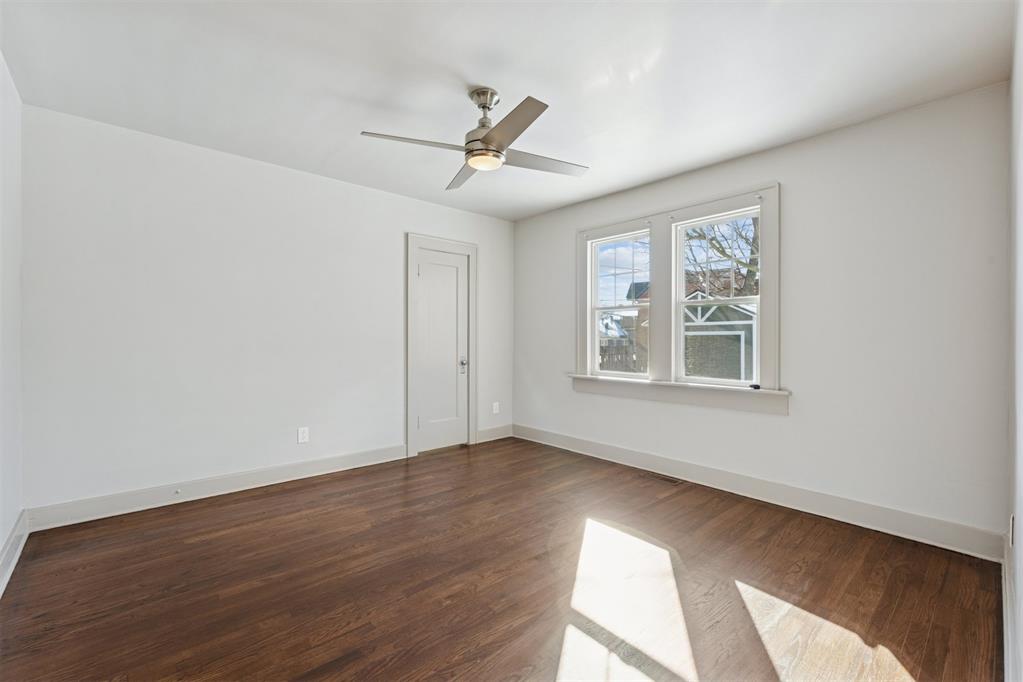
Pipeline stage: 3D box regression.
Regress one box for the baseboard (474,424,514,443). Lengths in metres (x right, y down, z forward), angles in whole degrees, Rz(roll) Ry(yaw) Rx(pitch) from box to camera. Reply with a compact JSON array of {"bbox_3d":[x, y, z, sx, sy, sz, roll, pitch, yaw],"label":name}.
[{"bbox_3d":[-0.175,1.028,4.691,0.548,0.142,0.022,0,1,-40],"label":"baseboard"}]

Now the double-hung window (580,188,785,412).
[{"bbox_3d":[1.254,-0.311,3.559,0.100,1.492,1.758,0,1,-42],"label":"double-hung window"}]

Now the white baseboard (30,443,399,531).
[{"bbox_3d":[-1.886,1.032,3.205,2.336,0.142,0.022,0,1,-40],"label":"white baseboard"}]

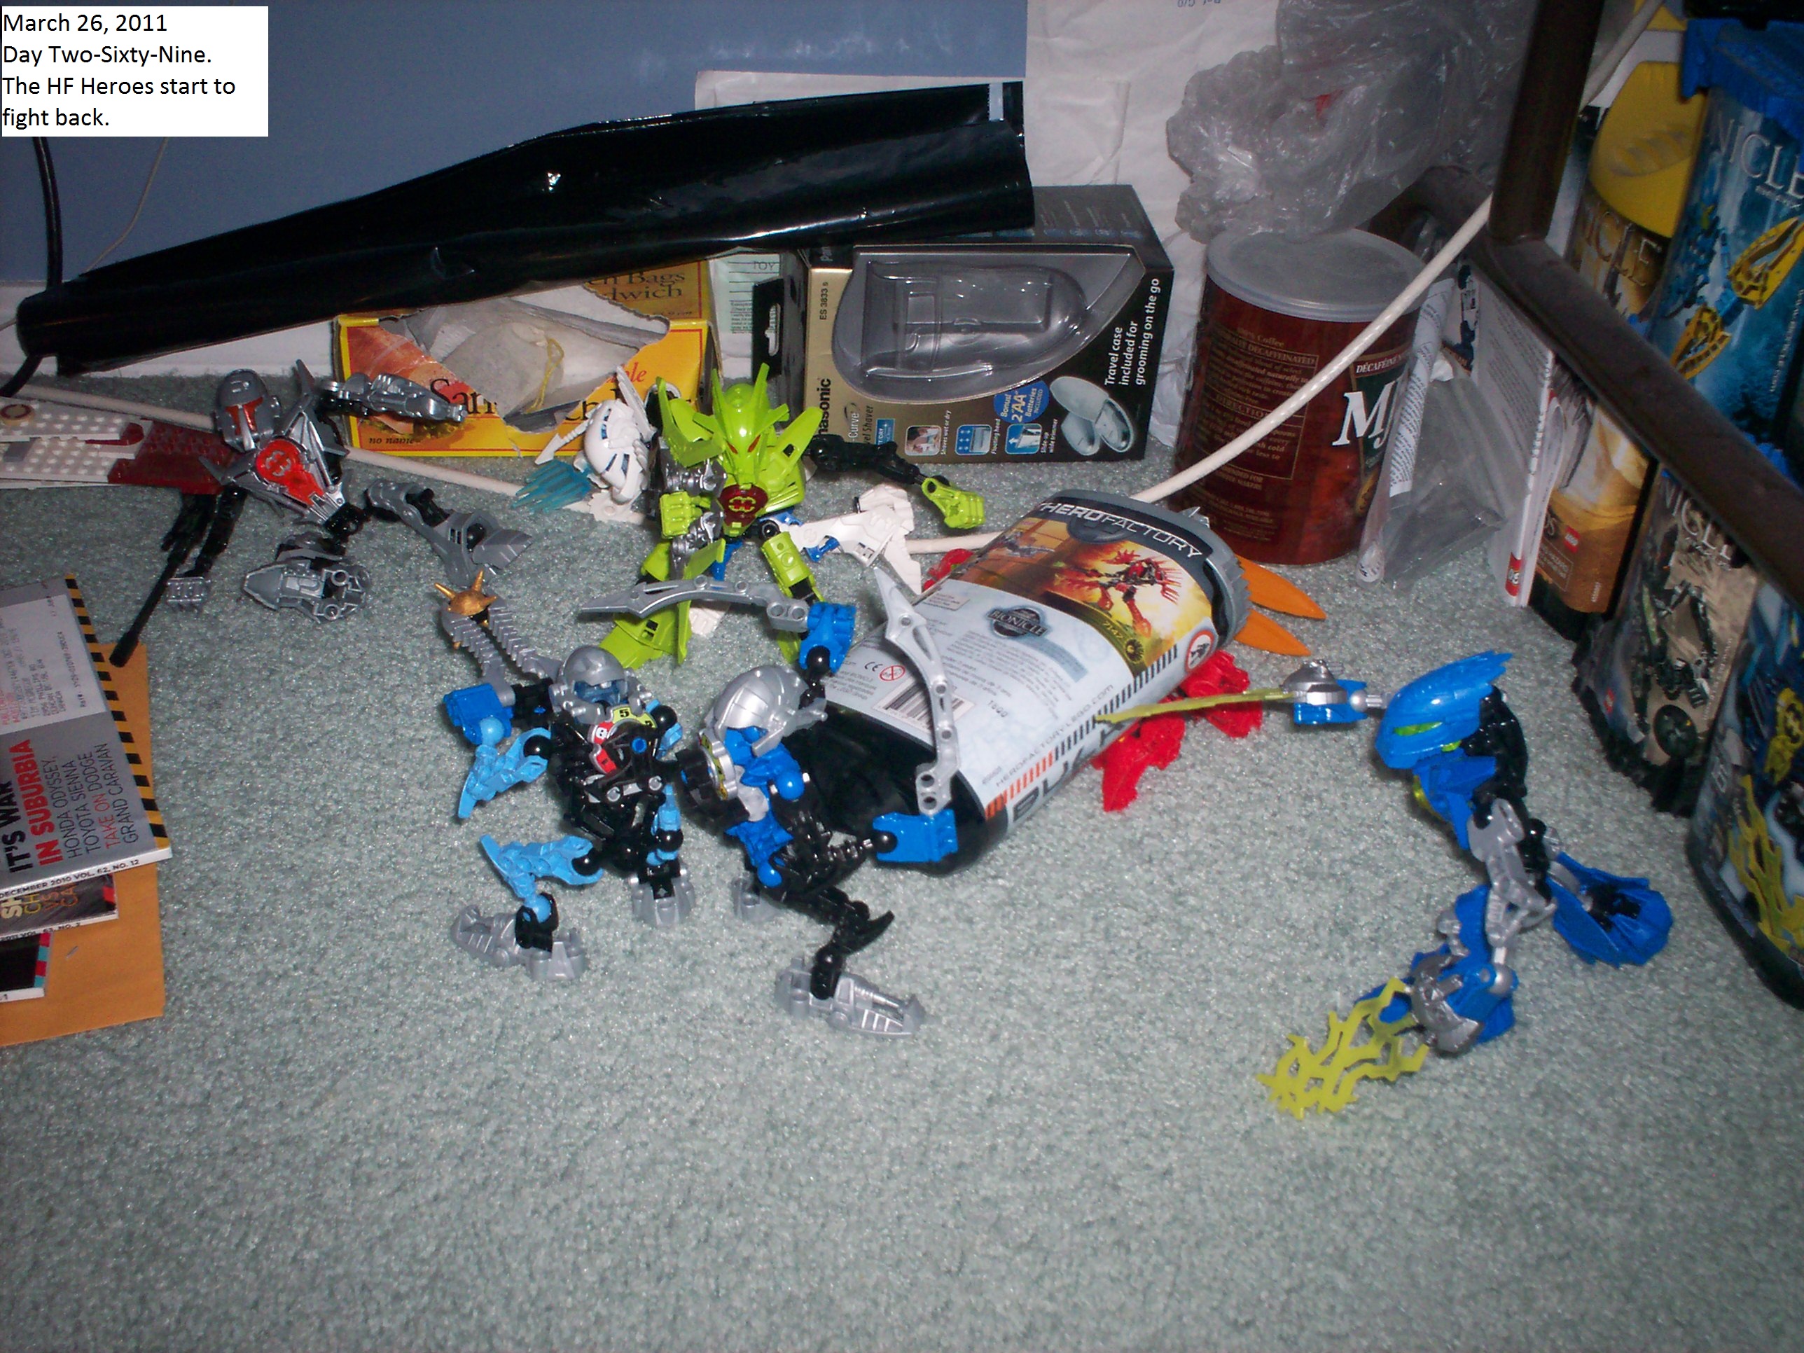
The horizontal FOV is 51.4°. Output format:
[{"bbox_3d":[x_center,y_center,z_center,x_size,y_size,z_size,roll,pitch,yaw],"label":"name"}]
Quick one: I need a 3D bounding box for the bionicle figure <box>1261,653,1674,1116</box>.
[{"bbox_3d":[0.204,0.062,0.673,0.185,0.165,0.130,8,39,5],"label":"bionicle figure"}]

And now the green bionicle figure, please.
[{"bbox_3d":[-0.051,-0.076,0.836,0.175,0.145,0.085,2,39,-3],"label":"green bionicle figure"}]

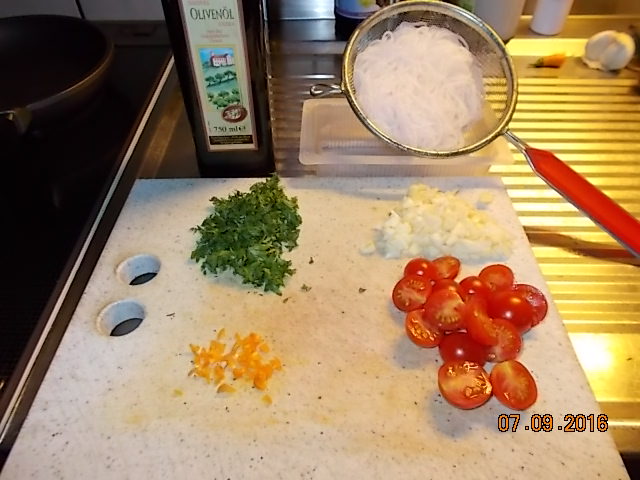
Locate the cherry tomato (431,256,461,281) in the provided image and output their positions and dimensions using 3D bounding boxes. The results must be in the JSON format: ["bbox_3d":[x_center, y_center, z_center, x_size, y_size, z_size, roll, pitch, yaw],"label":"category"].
[{"bbox_3d":[0.088,0.021,0.334,0.022,0.017,0.023,-8,50,8],"label":"cherry tomato"}]

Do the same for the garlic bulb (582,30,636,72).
[{"bbox_3d":[0.362,-0.236,0.602,0.054,0.047,0.052,0,45,0],"label":"garlic bulb"}]

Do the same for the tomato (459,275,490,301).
[{"bbox_3d":[0.105,0.034,0.325,0.025,0.015,0.025,-1,45,1],"label":"tomato"}]

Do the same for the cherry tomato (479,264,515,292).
[{"bbox_3d":[0.121,0.028,0.327,0.025,0.017,0.025,0,53,0],"label":"cherry tomato"}]

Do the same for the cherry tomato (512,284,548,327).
[{"bbox_3d":[0.136,0.043,0.315,0.026,0.015,0.027,7,49,-6],"label":"cherry tomato"}]

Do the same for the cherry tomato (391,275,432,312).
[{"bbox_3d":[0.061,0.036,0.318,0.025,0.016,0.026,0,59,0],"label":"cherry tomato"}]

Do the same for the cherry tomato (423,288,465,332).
[{"bbox_3d":[0.078,0.044,0.303,0.027,0.015,0.027,-1,70,1],"label":"cherry tomato"}]

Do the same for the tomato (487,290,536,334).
[{"bbox_3d":[0.121,0.046,0.309,0.028,0.018,0.028,0,45,0],"label":"tomato"}]

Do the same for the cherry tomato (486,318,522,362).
[{"bbox_3d":[0.112,0.061,0.294,0.026,0.015,0.027,10,68,-10],"label":"cherry tomato"}]

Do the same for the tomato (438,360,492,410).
[{"bbox_3d":[0.083,0.084,0.274,0.031,0.017,0.028,-1,60,1],"label":"tomato"}]

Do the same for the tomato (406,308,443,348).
[{"bbox_3d":[0.067,0.055,0.303,0.026,0.015,0.026,-8,59,8],"label":"tomato"}]

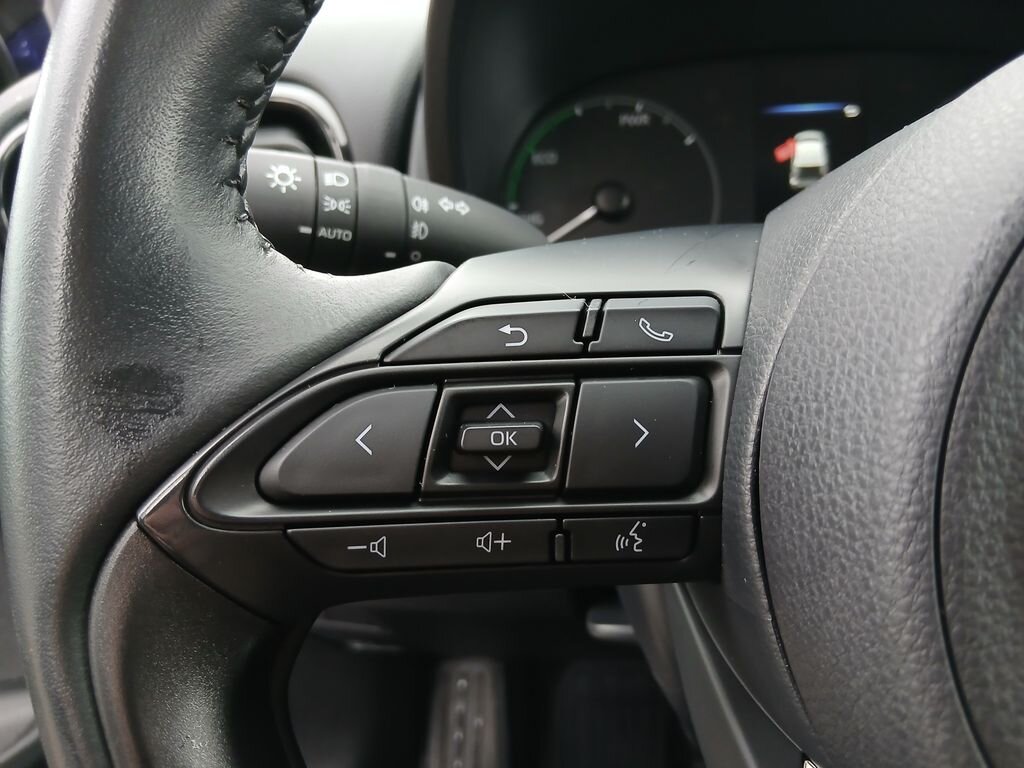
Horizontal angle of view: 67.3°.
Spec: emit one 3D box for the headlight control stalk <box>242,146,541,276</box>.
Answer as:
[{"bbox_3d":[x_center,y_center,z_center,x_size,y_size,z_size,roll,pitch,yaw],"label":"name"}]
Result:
[{"bbox_3d":[-0.021,-0.036,0.173,0.078,0.027,0.029,6,-6,-5],"label":"headlight control stalk"}]

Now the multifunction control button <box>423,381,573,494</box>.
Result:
[{"bbox_3d":[-0.002,0.009,0.128,0.024,0.018,0.007,-1,-5,0],"label":"multifunction control button"}]

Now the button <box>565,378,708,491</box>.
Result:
[{"bbox_3d":[0.020,0.008,0.127,0.022,0.018,0.006,-1,-5,0],"label":"button"}]

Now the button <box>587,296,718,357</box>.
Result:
[{"bbox_3d":[0.024,-0.010,0.129,0.021,0.009,0.006,-1,-5,0],"label":"button"}]

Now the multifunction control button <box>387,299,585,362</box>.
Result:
[{"bbox_3d":[-0.004,-0.009,0.129,0.032,0.009,0.006,-1,-5,0],"label":"multifunction control button"}]

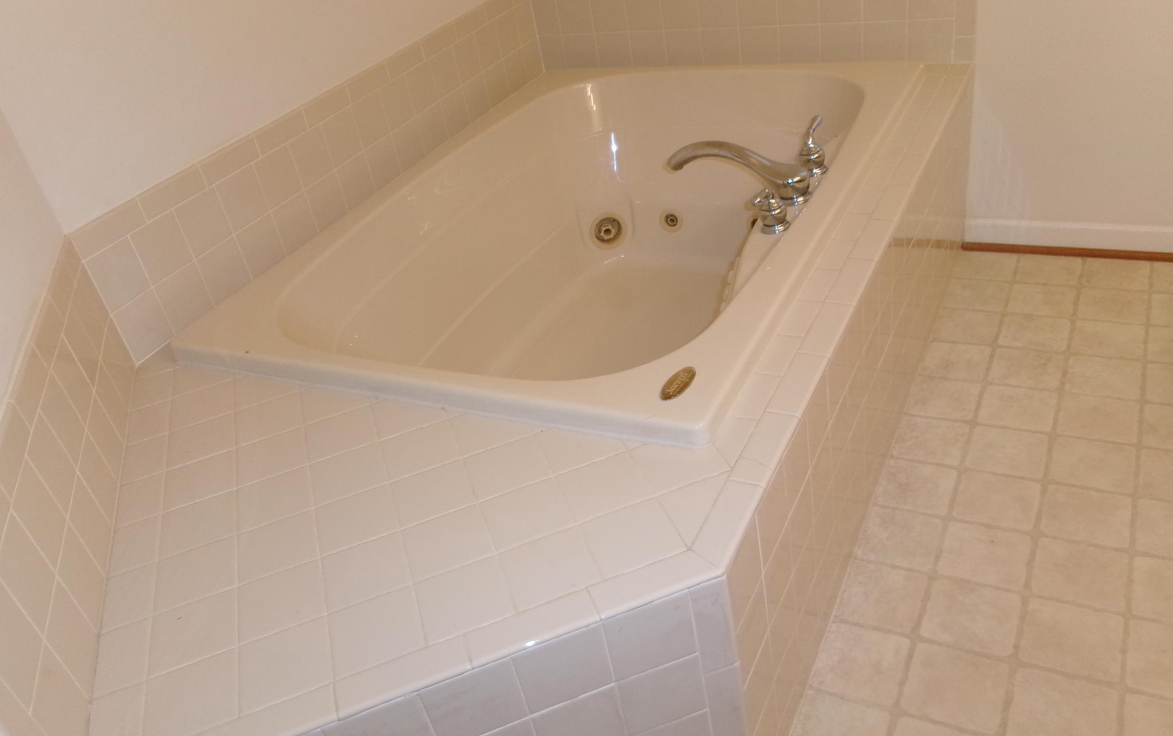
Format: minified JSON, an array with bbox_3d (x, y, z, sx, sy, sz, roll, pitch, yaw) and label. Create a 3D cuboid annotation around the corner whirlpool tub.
[{"bbox_3d":[0.061,-0.213,2.238,1.116,0.486,1.533,8,38,28],"label":"corner whirlpool tub"}]

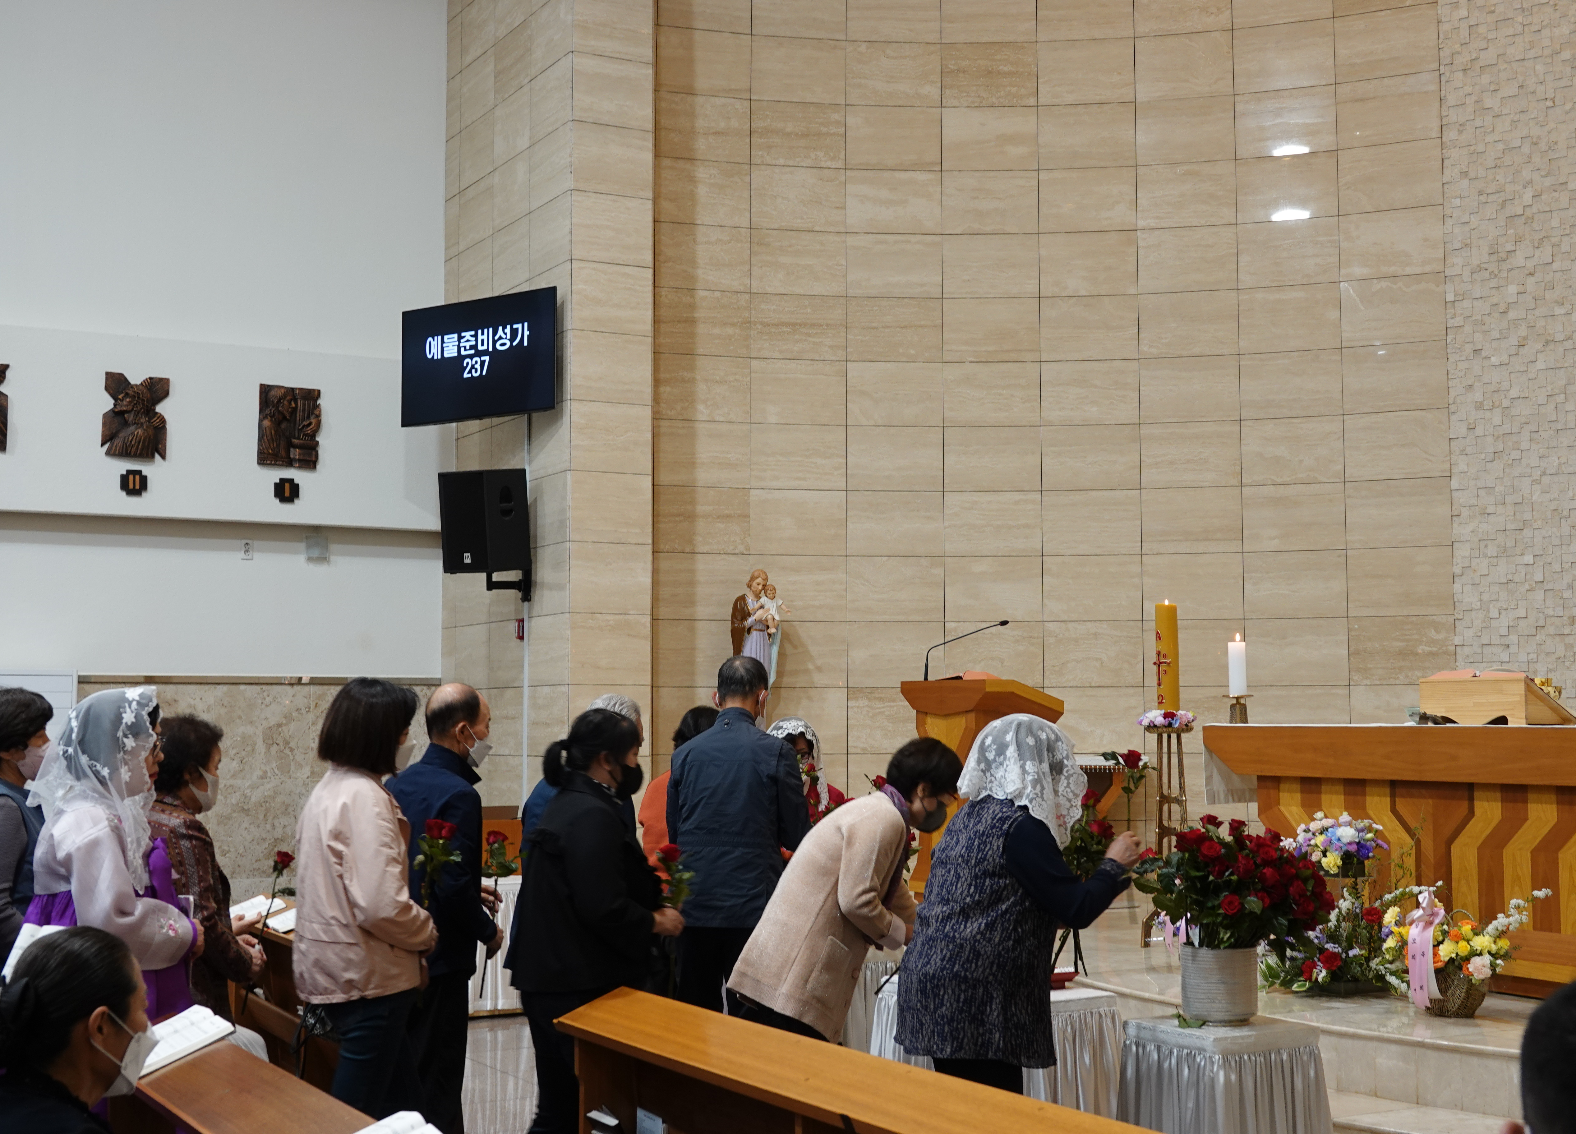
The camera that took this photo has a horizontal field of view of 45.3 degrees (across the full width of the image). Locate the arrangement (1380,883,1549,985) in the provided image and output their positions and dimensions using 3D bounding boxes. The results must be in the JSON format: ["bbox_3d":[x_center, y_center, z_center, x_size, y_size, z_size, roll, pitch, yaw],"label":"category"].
[{"bbox_3d":[2.322,1.262,6.480,0.530,0.310,0.380,-2,-5,27],"label":"arrangement"}]

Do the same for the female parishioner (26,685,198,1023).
[{"bbox_3d":[-1.575,1.035,4.312,0.500,1.515,0.500,1,-5,-17],"label":"female parishioner"}]

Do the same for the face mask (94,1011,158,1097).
[{"bbox_3d":[-0.961,0.704,2.720,0.140,0.120,0.110,-4,-19,45],"label":"face mask"}]

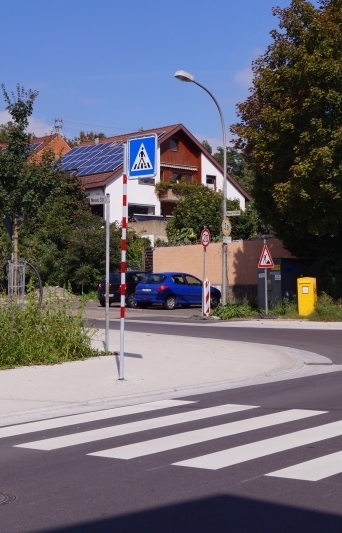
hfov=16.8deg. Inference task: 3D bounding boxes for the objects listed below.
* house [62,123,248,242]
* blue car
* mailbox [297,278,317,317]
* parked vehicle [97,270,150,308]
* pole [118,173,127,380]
[{"bbox_3d":[-3.100,-5.450,81.900,11.600,7.900,13.500,0,0,-32],"label":"house"},{"bbox_3d":[0.410,0.980,46.900,3.830,1.430,1.660,0,0,-43],"label":"blue car"},{"bbox_3d":[4.620,1.030,39.200,0.550,1.370,0.480,0,0,22],"label":"mailbox"},{"bbox_3d":[-1.200,0.935,48.700,1.750,1.490,4.150,0,0,43],"label":"parked vehicle"},{"bbox_3d":[-0.749,0.155,18.400,0.075,3.380,0.075,1,0,0],"label":"pole"}]

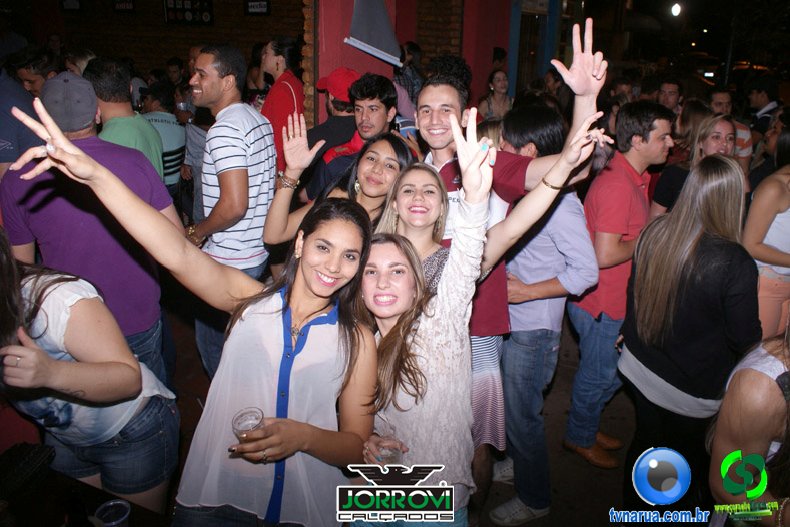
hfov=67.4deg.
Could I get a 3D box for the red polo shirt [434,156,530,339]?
[{"bbox_3d":[0.162,-0.067,1.980,0.540,0.680,0.290,3,15,5],"label":"red polo shirt"}]

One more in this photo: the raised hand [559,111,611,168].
[{"bbox_3d":[0.523,-0.337,1.610,0.085,0.170,0.090,38,9,24],"label":"raised hand"}]

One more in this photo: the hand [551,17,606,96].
[{"bbox_3d":[0.465,-0.519,1.500,0.135,0.200,0.065,3,15,6],"label":"hand"}]

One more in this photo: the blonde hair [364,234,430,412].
[{"bbox_3d":[0.004,0.151,1.520,0.200,0.450,0.220,2,15,1],"label":"blonde hair"}]

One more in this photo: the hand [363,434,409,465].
[{"bbox_3d":[-0.024,0.473,1.490,0.110,0.085,0.090,-9,19,-36],"label":"hand"}]

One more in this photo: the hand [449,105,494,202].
[{"bbox_3d":[0.164,-0.228,1.250,0.093,0.195,0.070,-3,15,6],"label":"hand"}]

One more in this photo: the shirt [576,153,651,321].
[{"bbox_3d":[0.950,-0.125,2.560,0.310,0.710,0.470,7,16,21],"label":"shirt"}]

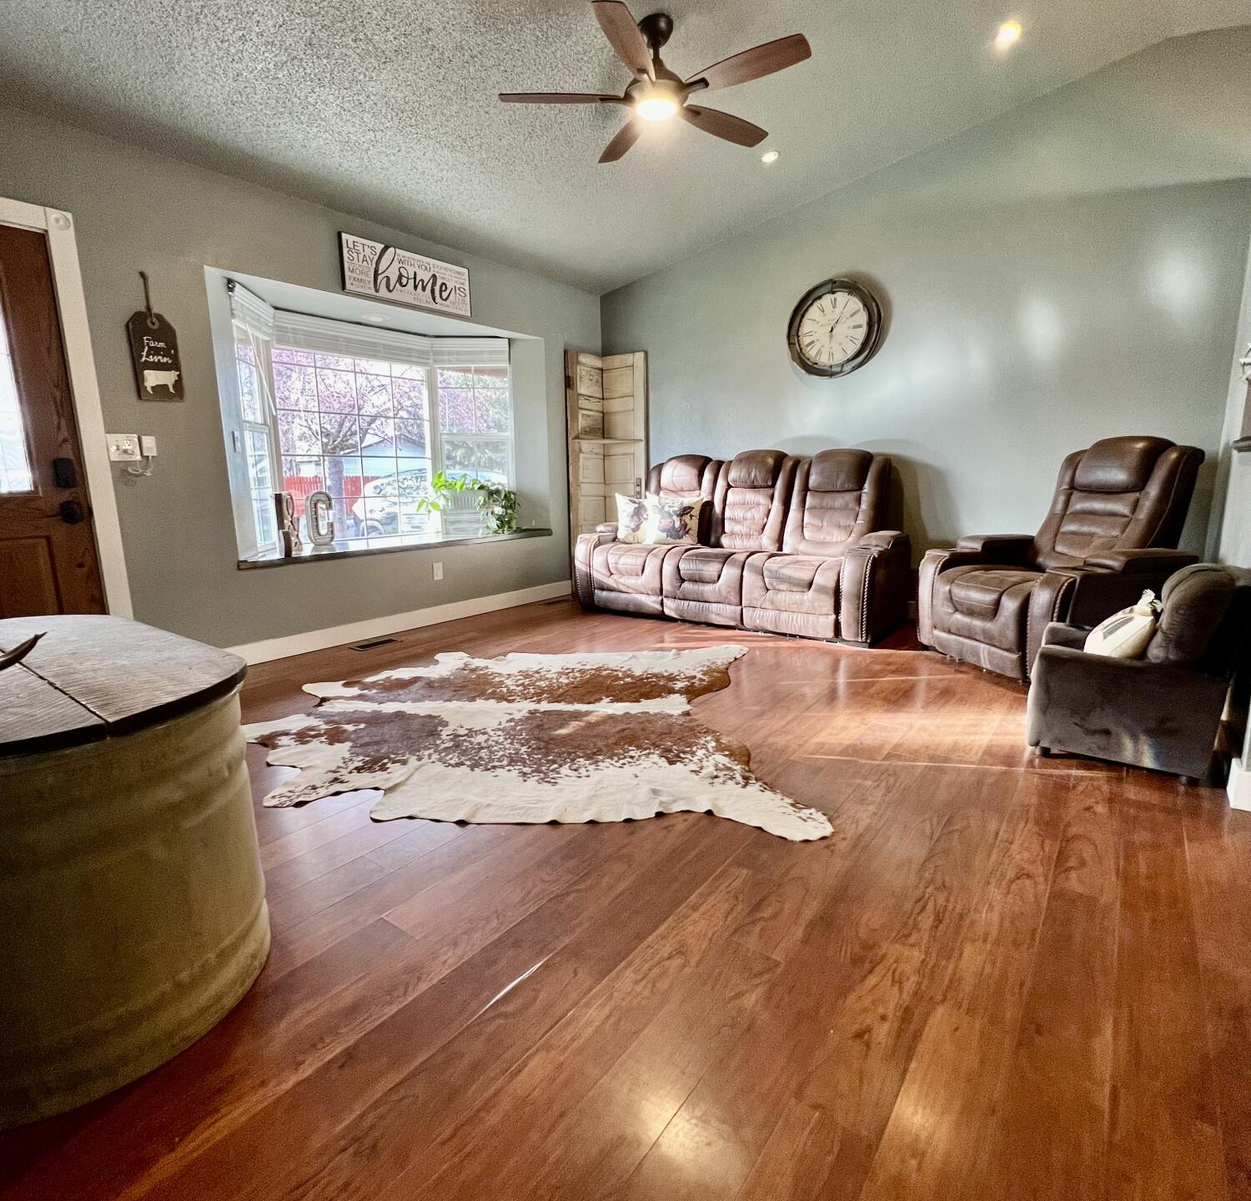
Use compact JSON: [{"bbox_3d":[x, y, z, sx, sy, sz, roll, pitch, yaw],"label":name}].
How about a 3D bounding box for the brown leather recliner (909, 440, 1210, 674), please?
[{"bbox_3d":[2.278,-0.245,3.228,0.950,1.150,0.930,-4,11,-16],"label":"brown leather recliner"}]

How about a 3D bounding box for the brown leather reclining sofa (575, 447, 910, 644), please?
[{"bbox_3d":[0.802,-0.491,4.611,2.300,1.160,0.980,8,14,38],"label":"brown leather reclining sofa"}]

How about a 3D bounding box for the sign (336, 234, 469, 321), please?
[{"bbox_3d":[-1.346,-2.040,3.971,0.040,0.312,0.905,8,14,38],"label":"sign"}]

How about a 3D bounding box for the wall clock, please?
[{"bbox_3d":[1.413,-1.870,4.294,0.635,0.635,0.075,8,14,38],"label":"wall clock"}]

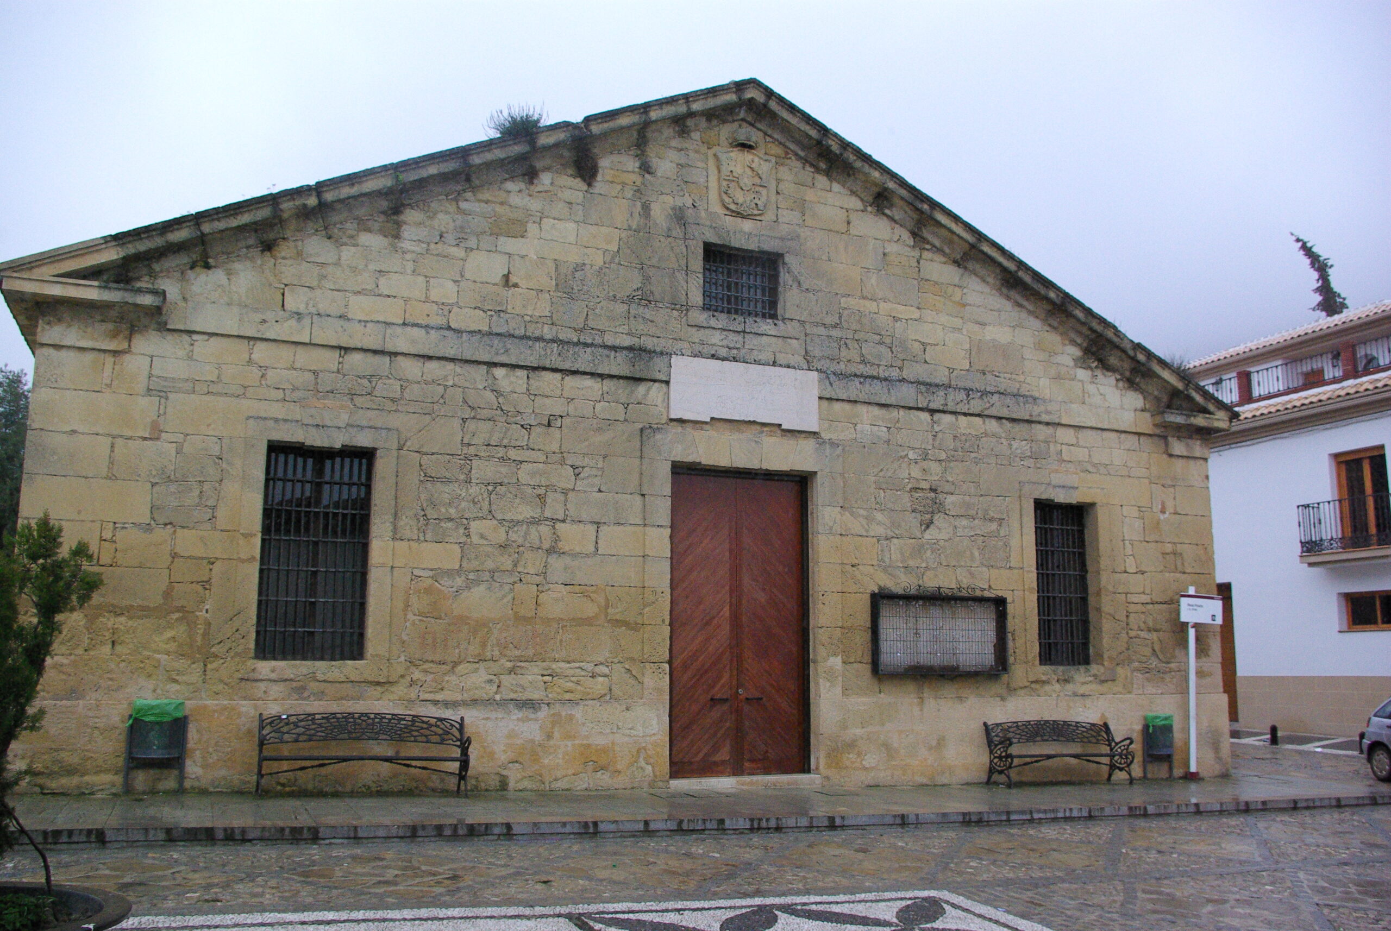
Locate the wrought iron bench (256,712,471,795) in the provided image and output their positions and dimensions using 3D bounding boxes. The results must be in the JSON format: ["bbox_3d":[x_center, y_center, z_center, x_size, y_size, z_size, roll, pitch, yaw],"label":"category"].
[{"bbox_3d":[-3.281,2.872,11.551,1.950,0.770,0.520,4,-10,-21],"label":"wrought iron bench"}]

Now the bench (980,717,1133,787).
[{"bbox_3d":[4.616,3.610,14.641,1.900,0.760,0.520,4,-10,-21],"label":"bench"}]

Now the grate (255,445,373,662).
[{"bbox_3d":[-3.965,0.897,12.124,1.084,2.230,0.050,4,-10,-21],"label":"grate"}]

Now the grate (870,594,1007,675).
[{"bbox_3d":[3.090,2.128,14.561,1.890,0.951,0.180,4,-10,-21],"label":"grate"}]

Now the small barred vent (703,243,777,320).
[{"bbox_3d":[0.566,-2.273,14.471,1.071,0.863,0.050,4,-10,-21],"label":"small barred vent"}]

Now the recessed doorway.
[{"bbox_3d":[0.542,1.894,13.958,1.802,3.553,0.080,4,-10,-21],"label":"recessed doorway"}]

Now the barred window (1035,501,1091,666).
[{"bbox_3d":[4.925,1.592,15.691,1.008,2.180,0.050,4,-10,-21],"label":"barred window"}]

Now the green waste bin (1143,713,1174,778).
[{"bbox_3d":[6.180,3.730,15.422,0.490,0.820,0.260,4,-10,-21],"label":"green waste bin"}]

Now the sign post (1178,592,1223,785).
[{"bbox_3d":[6.901,2.953,15.791,0.740,2.540,0.120,7,-11,-21],"label":"sign post"}]

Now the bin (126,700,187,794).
[{"bbox_3d":[-5.114,2.650,11.007,0.510,0.840,0.270,4,-10,-21],"label":"bin"}]

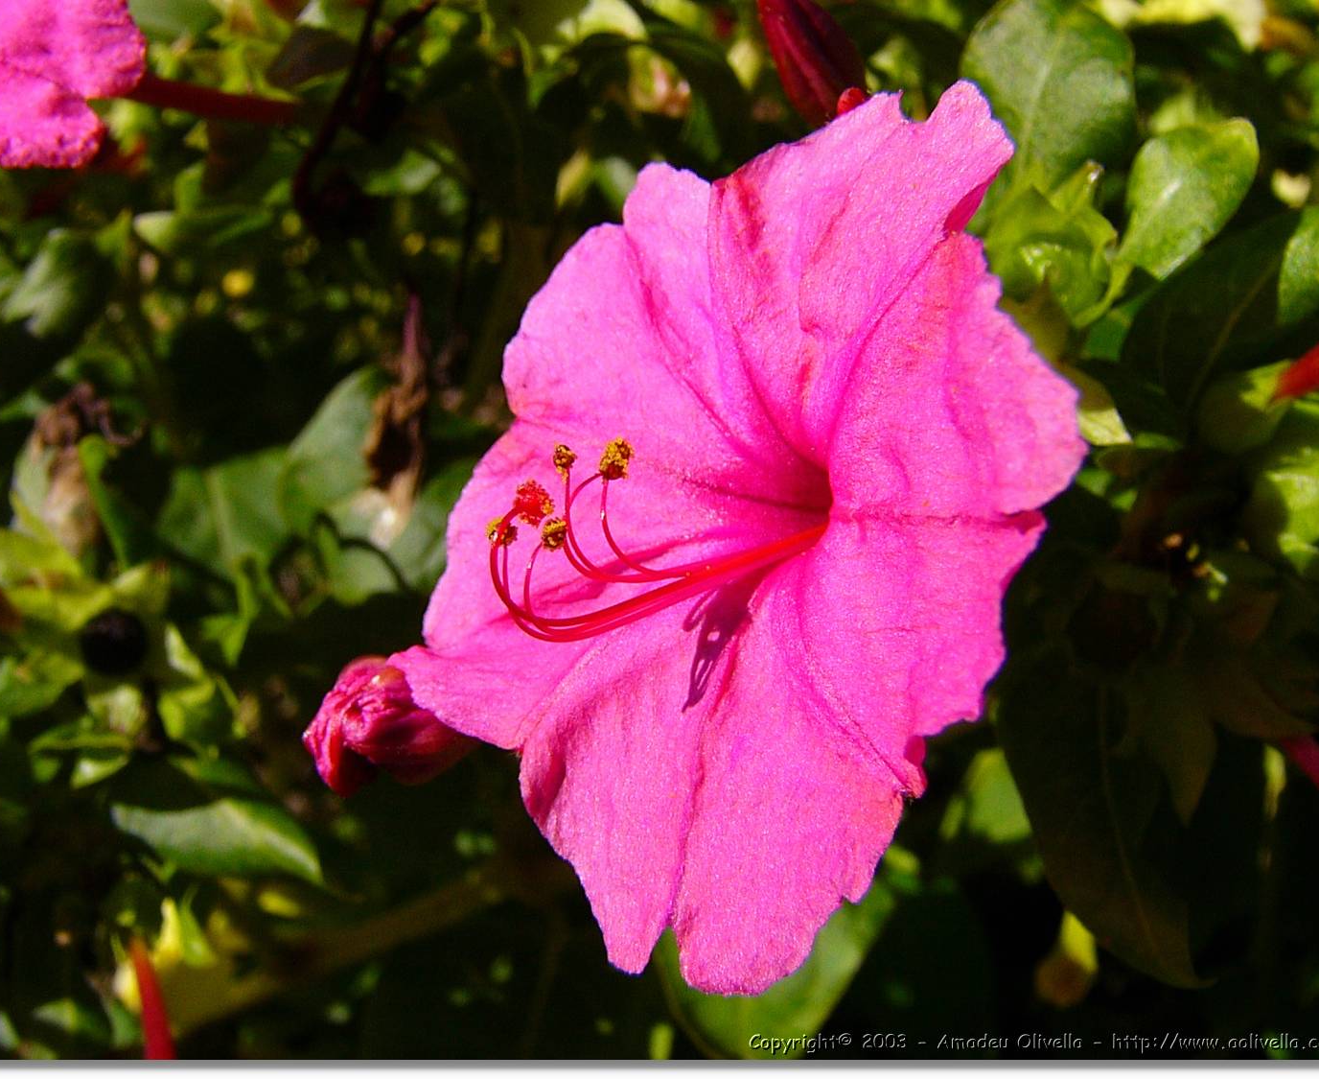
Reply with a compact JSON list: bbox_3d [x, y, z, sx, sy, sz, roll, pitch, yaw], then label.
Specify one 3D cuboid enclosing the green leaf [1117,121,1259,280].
[{"bbox_3d":[0.087,-0.056,0.240,0.018,0.032,0.006,37,-6,10],"label":"green leaf"}]

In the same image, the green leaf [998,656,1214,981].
[{"bbox_3d":[0.072,0.045,0.235,0.028,0.056,0.008,-17,-9,-5],"label":"green leaf"}]

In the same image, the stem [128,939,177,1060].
[{"bbox_3d":[-0.087,0.079,0.250,0.006,0.022,0.005,-13,-11,-4],"label":"stem"}]

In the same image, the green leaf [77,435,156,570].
[{"bbox_3d":[-0.110,-0.007,0.295,0.008,0.029,0.007,-24,-9,-7],"label":"green leaf"}]

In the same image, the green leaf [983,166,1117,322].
[{"bbox_3d":[0.063,-0.048,0.235,0.021,0.025,0.015,11,-6,3],"label":"green leaf"}]

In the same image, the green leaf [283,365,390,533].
[{"bbox_3d":[-0.069,-0.019,0.310,0.021,0.037,0.006,27,-11,8],"label":"green leaf"}]

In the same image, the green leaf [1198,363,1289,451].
[{"bbox_3d":[0.094,-0.021,0.235,0.016,0.014,0.013,-34,-15,11],"label":"green leaf"}]

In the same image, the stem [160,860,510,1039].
[{"bbox_3d":[-0.064,0.081,0.285,0.074,0.014,0.010,-24,-15,-6],"label":"stem"}]

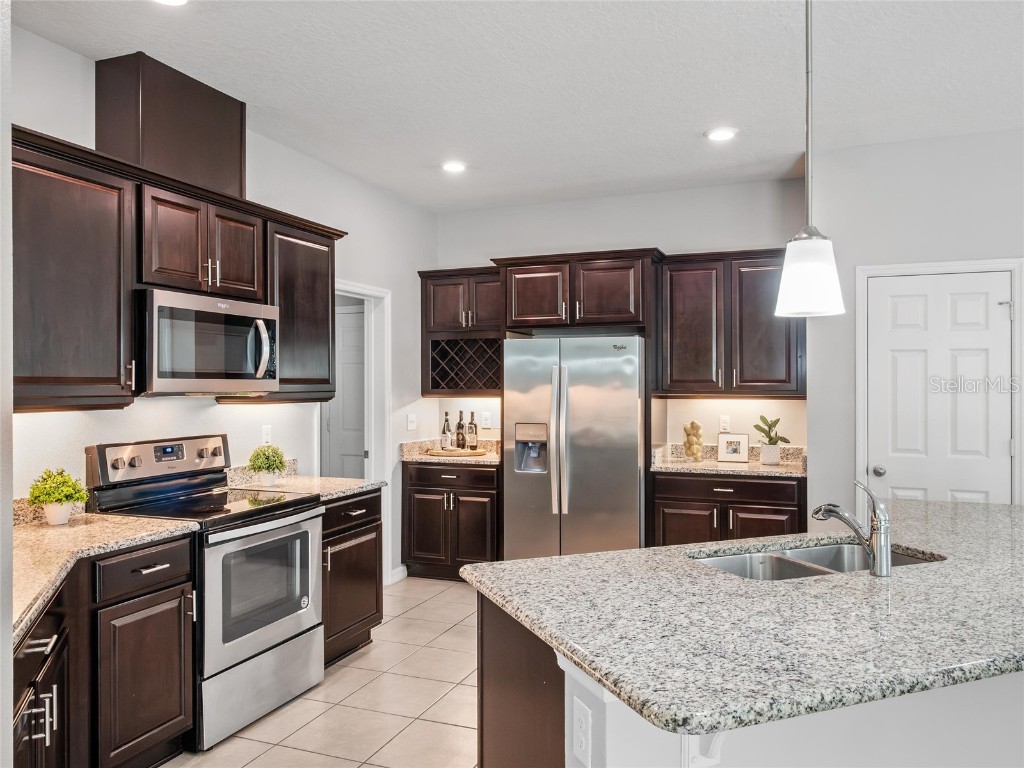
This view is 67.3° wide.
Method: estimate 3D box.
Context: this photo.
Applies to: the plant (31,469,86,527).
[{"bbox_3d":[-1.753,0.433,2.970,0.225,0.216,0.230,0,0,21],"label":"plant"}]

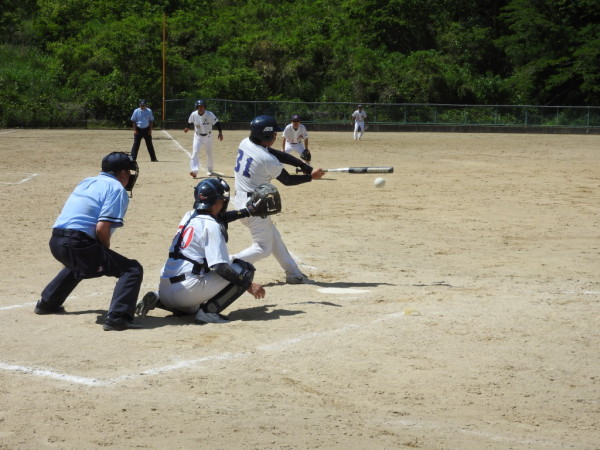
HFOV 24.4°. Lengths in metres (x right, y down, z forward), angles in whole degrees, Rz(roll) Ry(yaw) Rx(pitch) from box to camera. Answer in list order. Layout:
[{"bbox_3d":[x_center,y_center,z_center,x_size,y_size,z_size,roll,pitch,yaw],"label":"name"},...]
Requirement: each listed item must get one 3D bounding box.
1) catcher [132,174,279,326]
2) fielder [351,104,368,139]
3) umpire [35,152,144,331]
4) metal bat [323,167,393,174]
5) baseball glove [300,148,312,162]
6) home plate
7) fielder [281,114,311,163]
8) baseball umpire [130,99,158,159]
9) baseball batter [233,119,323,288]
[{"bbox_3d":[-0.667,0.167,10.369,0.980,1.020,0.780,-4,7,-45],"label":"catcher"},{"bbox_3d":[2.737,-4.798,65.090,0.700,1.680,0.450,1,5,2],"label":"fielder"},{"bbox_3d":[-1.494,0.086,10.073,0.800,1.210,1.030,-4,7,-45],"label":"umpire"},{"bbox_3d":[0.405,-0.485,12.350,0.860,0.060,0.060,0,4,-2],"label":"metal bat"},{"bbox_3d":[0.141,-1.505,30.019,0.250,0.290,0.170,1,5,0],"label":"baseball glove"},{"bbox_3d":[0.314,0.579,11.816,0.432,0.025,0.432,5,6,38],"label":"home plate"},{"bbox_3d":[-0.067,-1.702,30.210,0.700,1.380,0.600,1,5,0],"label":"fielder"},{"bbox_3d":[-4.254,-2.579,38.087,0.680,1.670,0.420,0,5,-12],"label":"baseball umpire"},{"bbox_3d":[-0.312,-0.217,12.106,0.720,1.500,1.080,5,7,42],"label":"baseball batter"}]

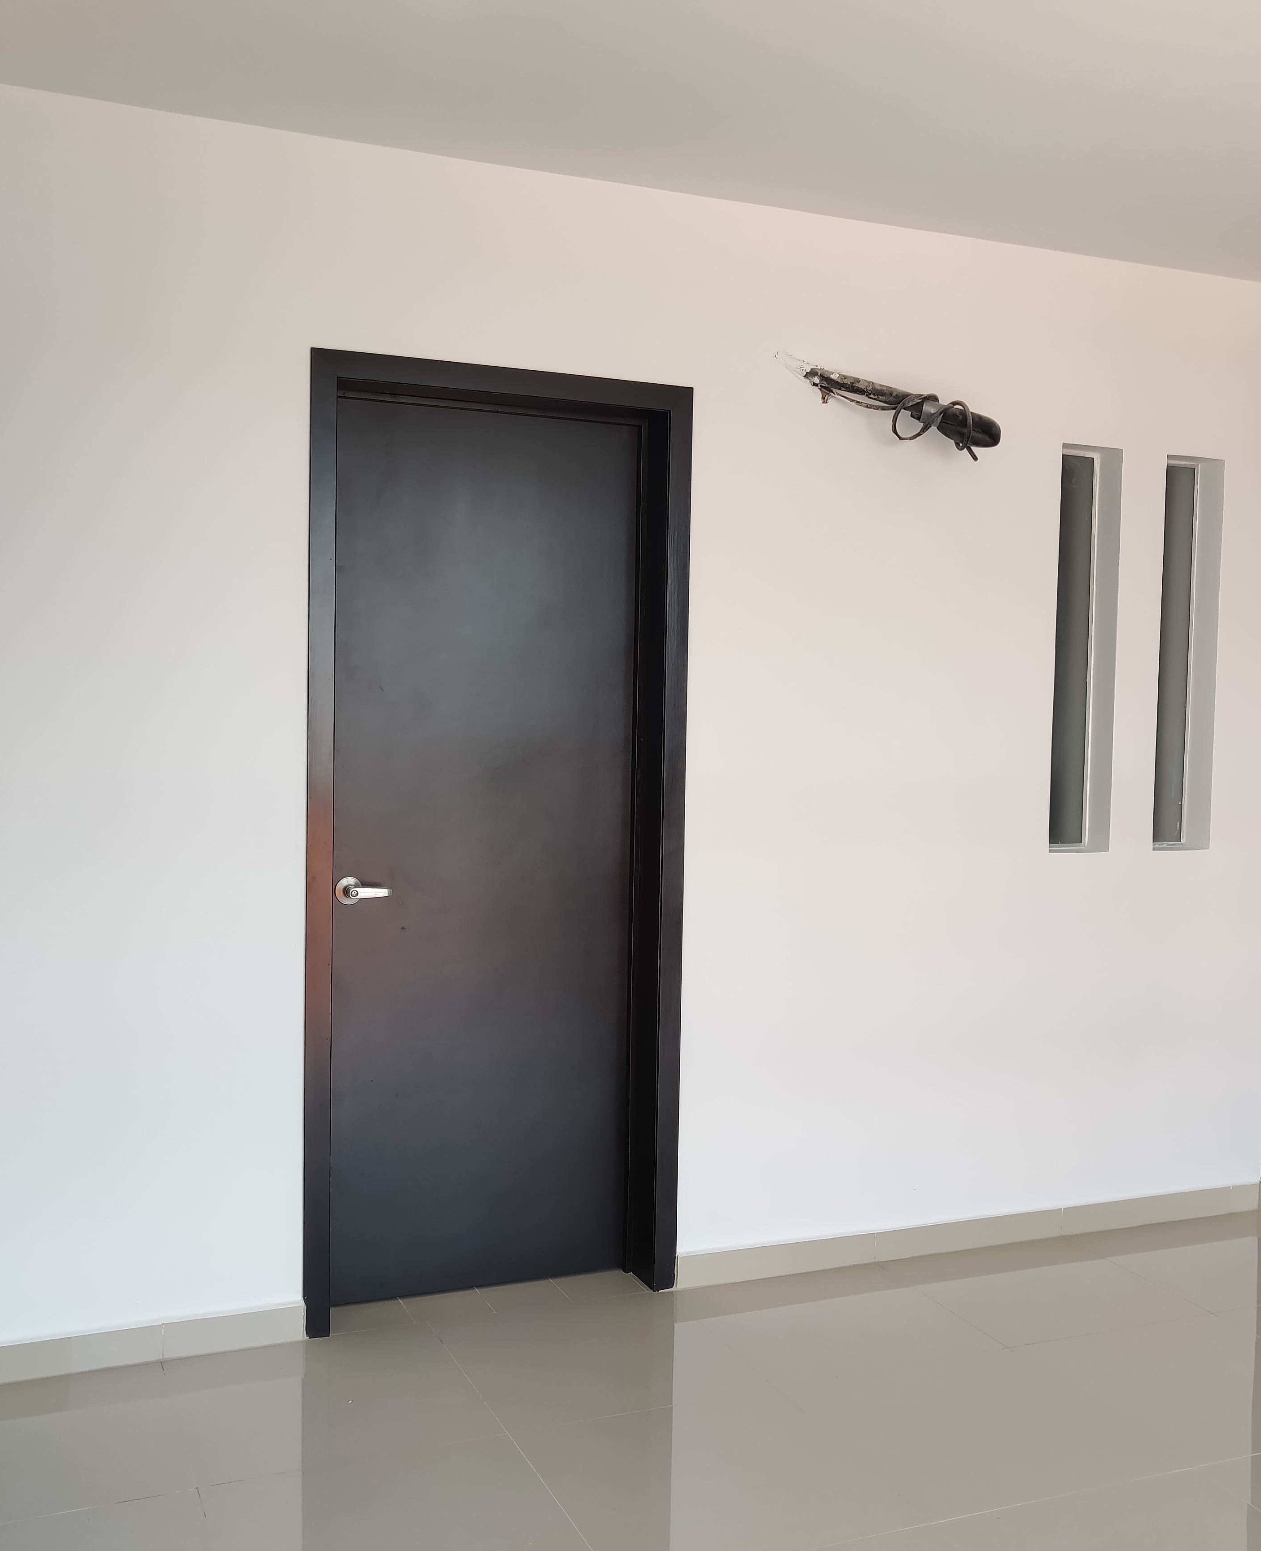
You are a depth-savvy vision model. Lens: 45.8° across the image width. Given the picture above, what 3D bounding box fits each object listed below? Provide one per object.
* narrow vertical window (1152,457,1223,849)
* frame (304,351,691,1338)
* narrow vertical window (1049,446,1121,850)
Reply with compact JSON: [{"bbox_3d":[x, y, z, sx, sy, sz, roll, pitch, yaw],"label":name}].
[{"bbox_3d":[1.575,-0.345,4.316,0.212,1.117,0.110,0,3,-23],"label":"narrow vertical window"},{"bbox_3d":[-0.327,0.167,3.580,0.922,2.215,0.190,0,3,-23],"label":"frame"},{"bbox_3d":[1.239,-0.345,4.175,0.208,1.116,0.110,0,3,-23],"label":"narrow vertical window"}]

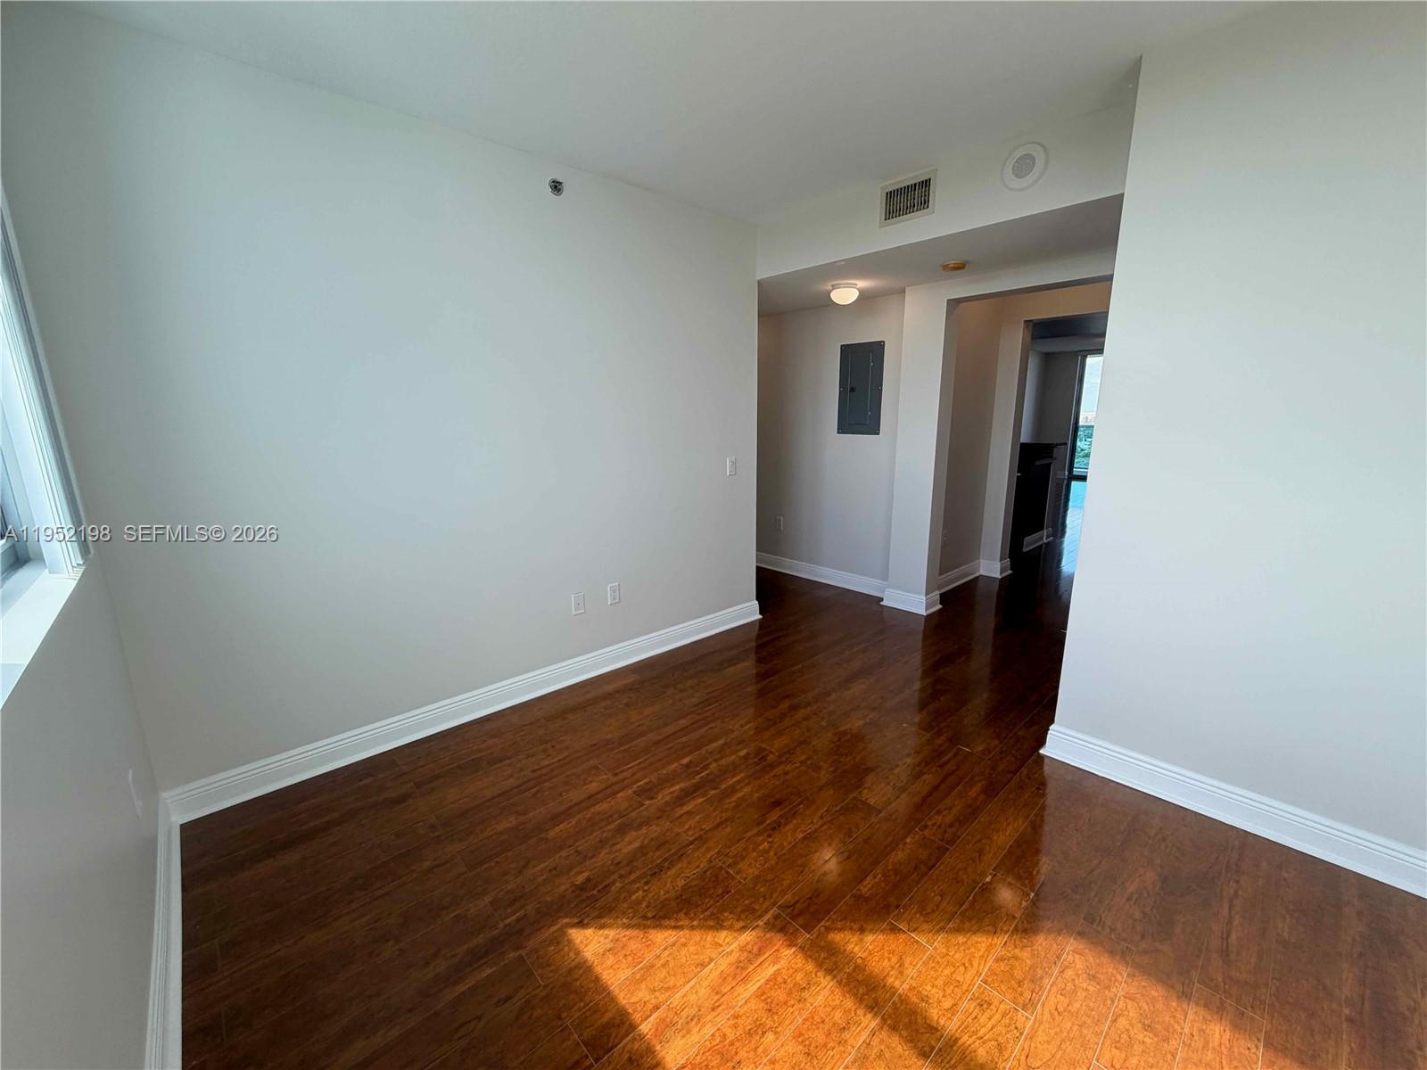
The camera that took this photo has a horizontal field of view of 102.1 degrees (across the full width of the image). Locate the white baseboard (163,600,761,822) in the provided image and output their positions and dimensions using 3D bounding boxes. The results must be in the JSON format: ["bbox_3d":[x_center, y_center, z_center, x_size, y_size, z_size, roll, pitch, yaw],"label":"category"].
[{"bbox_3d":[-0.814,0.759,3.121,3.151,0.132,0.028,-11,16,-42],"label":"white baseboard"}]

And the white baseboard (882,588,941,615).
[{"bbox_3d":[1.516,0.477,4.403,0.282,0.132,0.366,-11,16,-42],"label":"white baseboard"}]

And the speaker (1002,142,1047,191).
[{"bbox_3d":[1.349,-1.611,2.517,0.032,0.194,0.194,-11,16,-42],"label":"speaker"}]

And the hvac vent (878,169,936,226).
[{"bbox_3d":[0.974,-1.694,2.916,0.020,0.195,0.305,-11,16,-42],"label":"hvac vent"}]

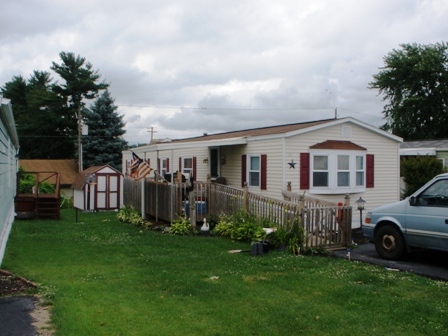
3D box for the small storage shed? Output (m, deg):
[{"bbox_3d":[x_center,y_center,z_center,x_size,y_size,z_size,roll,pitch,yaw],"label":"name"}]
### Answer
[{"bbox_3d":[-5.593,0.847,20.900,1.780,2.010,1.950,0,1,-29],"label":"small storage shed"}]

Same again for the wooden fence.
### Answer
[{"bbox_3d":[-0.658,1.093,15.140,2.350,1.500,10.700,0,1,-29],"label":"wooden fence"}]

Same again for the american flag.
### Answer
[{"bbox_3d":[-2.957,-0.078,16.500,0.850,1.050,0.300,0,1,-29],"label":"american flag"}]

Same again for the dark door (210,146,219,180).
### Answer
[{"bbox_3d":[-0.361,-0.189,16.590,0.100,1.060,0.620,0,1,-29],"label":"dark door"}]

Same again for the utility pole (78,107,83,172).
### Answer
[{"bbox_3d":[-11.989,-1.359,38.991,0.300,7.770,0.300,0,1,-29],"label":"utility pole"}]

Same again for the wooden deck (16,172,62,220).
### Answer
[{"bbox_3d":[-6.869,0.981,17.148,1.600,1.620,2.200,0,1,-23],"label":"wooden deck"}]

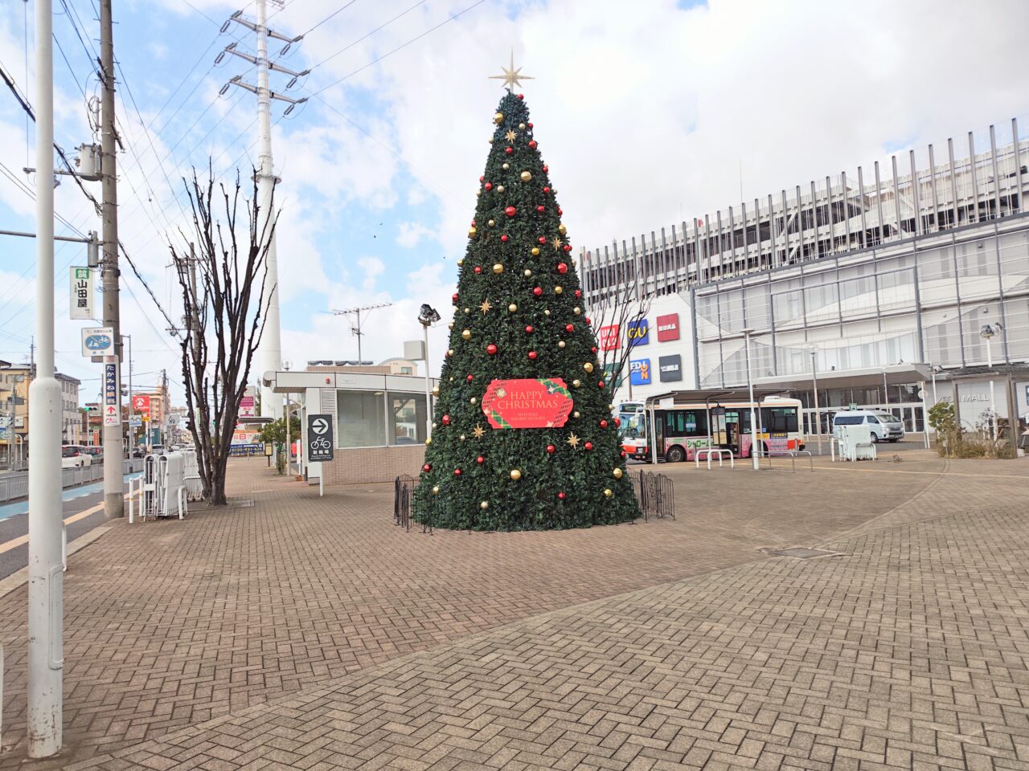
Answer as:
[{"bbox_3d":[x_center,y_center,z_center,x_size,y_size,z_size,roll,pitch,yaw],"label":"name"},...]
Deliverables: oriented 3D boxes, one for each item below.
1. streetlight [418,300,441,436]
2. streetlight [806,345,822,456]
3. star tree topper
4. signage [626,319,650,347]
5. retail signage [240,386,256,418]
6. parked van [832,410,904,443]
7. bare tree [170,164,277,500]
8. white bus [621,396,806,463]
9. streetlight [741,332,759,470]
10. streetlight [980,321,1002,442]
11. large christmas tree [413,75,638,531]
[{"bbox_3d":[-2.196,0.300,18.260,0.600,5.000,0.500,-3,-4,11],"label":"streetlight"},{"bbox_3d":[13.600,0.660,30.750,0.550,4.930,0.550,-2,-4,0],"label":"streetlight"},{"bbox_3d":[-0.054,-6.080,13.170,0.910,0.930,0.150,-2,-4,-5],"label":"star tree topper"},{"bbox_3d":[16.240,-6.930,90.000,0.300,3.200,3.200,1,-5,-41],"label":"signage"},{"bbox_3d":[-24.200,1.570,62.000,1.550,3.100,0.400,-1,-4,-18],"label":"retail signage"},{"bbox_3d":[25.030,2.910,48.600,1.880,2.120,4.840,-1,-4,-19],"label":"parked van"},{"bbox_3d":[-6.710,-1.220,15.870,2.450,7.900,2.400,-2,-4,0],"label":"bare tree"},{"bbox_3d":[9.620,2.050,33.100,9.000,2.970,2.350,-1,-4,-24],"label":"white bus"},{"bbox_3d":[8.165,0.480,23.460,0.530,4.780,0.530,-2,-4,0],"label":"streetlight"},{"bbox_3d":[17.290,0.160,24.650,0.750,4.900,0.600,-4,-4,24],"label":"streetlight"},{"bbox_3d":[0.070,-1.660,12.870,4.100,8.100,4.100,-2,-4,0],"label":"large christmas tree"}]

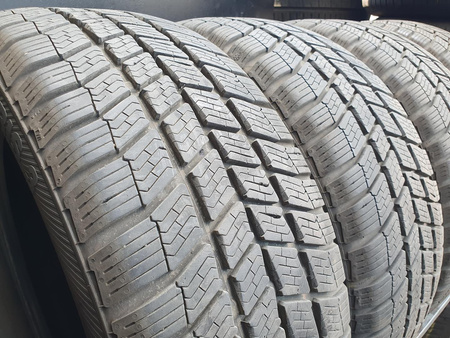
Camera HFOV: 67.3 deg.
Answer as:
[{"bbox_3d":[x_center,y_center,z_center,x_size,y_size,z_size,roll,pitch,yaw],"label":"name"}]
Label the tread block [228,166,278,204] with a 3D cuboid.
[{"bbox_3d":[0.019,0.013,0.237,0.029,0.034,0.009,-18,-10,-40],"label":"tread block"}]

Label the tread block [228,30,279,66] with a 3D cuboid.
[{"bbox_3d":[0.033,-0.136,0.375,0.038,0.014,0.072,28,55,21],"label":"tread block"}]

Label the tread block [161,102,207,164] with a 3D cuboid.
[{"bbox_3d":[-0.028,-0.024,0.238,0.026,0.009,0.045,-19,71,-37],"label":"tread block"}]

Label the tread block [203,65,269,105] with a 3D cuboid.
[{"bbox_3d":[0.014,-0.069,0.294,0.064,0.011,0.035,7,46,-40],"label":"tread block"}]

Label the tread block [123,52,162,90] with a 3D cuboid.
[{"bbox_3d":[-0.060,-0.071,0.248,0.027,0.009,0.034,-20,61,-37],"label":"tread block"}]

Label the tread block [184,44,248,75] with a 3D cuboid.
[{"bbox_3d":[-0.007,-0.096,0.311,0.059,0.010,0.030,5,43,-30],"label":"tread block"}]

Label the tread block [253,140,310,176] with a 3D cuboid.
[{"bbox_3d":[0.050,-0.007,0.273,0.063,0.028,0.011,6,-31,-44],"label":"tread block"}]

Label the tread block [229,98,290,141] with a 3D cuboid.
[{"bbox_3d":[0.034,-0.037,0.281,0.065,0.011,0.036,8,52,-42],"label":"tread block"}]

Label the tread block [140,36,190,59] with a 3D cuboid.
[{"bbox_3d":[-0.051,-0.096,0.278,0.028,0.009,0.033,-18,55,-40],"label":"tread block"}]

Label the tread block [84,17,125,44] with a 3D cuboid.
[{"bbox_3d":[-0.099,-0.113,0.278,0.027,0.009,0.042,-21,49,-38],"label":"tread block"}]

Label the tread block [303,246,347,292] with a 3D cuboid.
[{"bbox_3d":[0.081,0.078,0.267,0.011,0.036,0.065,-13,-10,39],"label":"tread block"}]

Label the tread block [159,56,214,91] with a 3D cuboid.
[{"bbox_3d":[-0.031,-0.073,0.265,0.028,0.009,0.041,-18,61,-40],"label":"tread block"}]

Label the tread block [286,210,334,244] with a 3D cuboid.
[{"bbox_3d":[0.066,0.047,0.261,0.060,0.025,0.009,8,-20,-41],"label":"tread block"}]

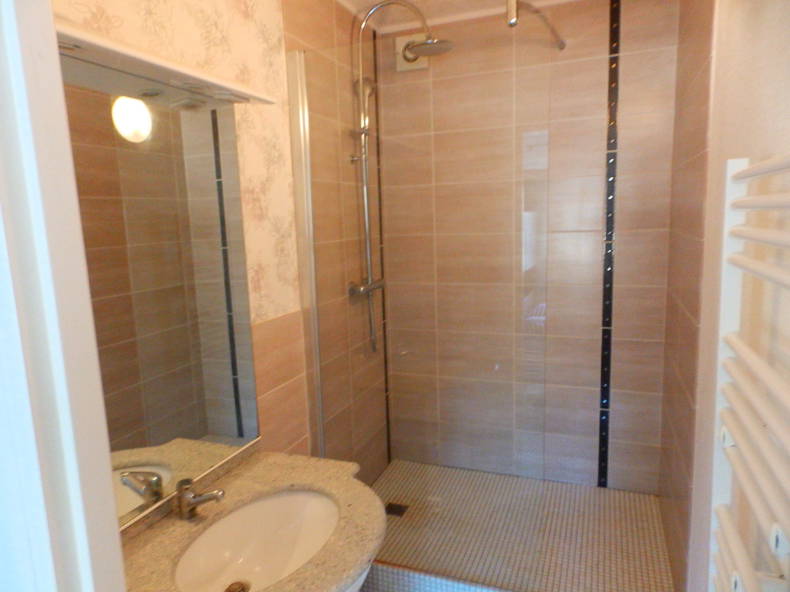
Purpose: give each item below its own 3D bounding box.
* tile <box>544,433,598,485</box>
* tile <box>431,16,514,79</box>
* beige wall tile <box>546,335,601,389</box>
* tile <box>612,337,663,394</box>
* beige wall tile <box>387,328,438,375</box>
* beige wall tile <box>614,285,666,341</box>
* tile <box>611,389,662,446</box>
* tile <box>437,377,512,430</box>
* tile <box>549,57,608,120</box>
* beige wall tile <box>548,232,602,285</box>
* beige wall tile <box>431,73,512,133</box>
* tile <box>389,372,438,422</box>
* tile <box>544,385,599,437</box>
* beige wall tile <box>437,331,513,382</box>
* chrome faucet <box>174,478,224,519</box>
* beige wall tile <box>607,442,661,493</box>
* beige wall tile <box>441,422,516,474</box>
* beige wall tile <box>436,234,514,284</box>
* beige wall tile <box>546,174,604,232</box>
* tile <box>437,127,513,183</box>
[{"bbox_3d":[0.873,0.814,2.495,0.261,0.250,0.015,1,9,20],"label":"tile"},{"bbox_3d":[0.367,-1.181,2.384,0.398,0.250,0.010,1,9,20],"label":"tile"},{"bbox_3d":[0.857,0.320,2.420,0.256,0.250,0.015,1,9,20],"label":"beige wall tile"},{"bbox_3d":[1.125,0.328,2.337,0.218,0.250,0.010,1,9,20],"label":"tile"},{"bbox_3d":[0.096,0.308,2.720,0.287,0.250,0.010,1,9,20],"label":"beige wall tile"},{"bbox_3d":[1.117,0.079,2.301,0.218,0.250,0.010,1,9,20],"label":"beige wall tile"},{"bbox_3d":[1.133,0.577,2.373,0.218,0.250,0.010,1,9,20],"label":"tile"},{"bbox_3d":[0.424,0.559,2.618,0.395,0.250,0.015,1,9,20],"label":"tile"},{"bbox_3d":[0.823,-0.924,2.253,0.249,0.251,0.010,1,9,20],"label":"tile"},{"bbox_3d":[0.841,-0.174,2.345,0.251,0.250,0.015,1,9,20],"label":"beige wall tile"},{"bbox_3d":[0.374,-0.933,2.421,0.396,0.251,0.010,1,9,20],"label":"beige wall tile"},{"bbox_3d":[0.104,0.557,2.756,0.287,0.250,0.010,1,9,20],"label":"tile"},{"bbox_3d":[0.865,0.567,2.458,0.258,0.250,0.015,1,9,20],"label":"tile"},{"bbox_3d":[0.419,0.315,2.605,0.396,0.251,0.010,1,9,20],"label":"beige wall tile"},{"bbox_3d":[-0.483,0.512,1.257,0.140,0.095,0.046,1,9,20],"label":"chrome faucet"},{"bbox_3d":[1.144,0.827,2.415,0.220,0.248,0.010,1,9,20],"label":"beige wall tile"},{"bbox_3d":[0.433,0.806,2.655,0.395,0.250,0.015,1,9,20],"label":"beige wall tile"},{"bbox_3d":[0.402,-0.184,2.528,0.398,0.250,0.010,1,9,20],"label":"beige wall tile"},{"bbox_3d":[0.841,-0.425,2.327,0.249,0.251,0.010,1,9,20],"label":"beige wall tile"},{"bbox_3d":[0.379,-0.676,2.433,0.395,0.250,0.015,1,9,20],"label":"tile"}]

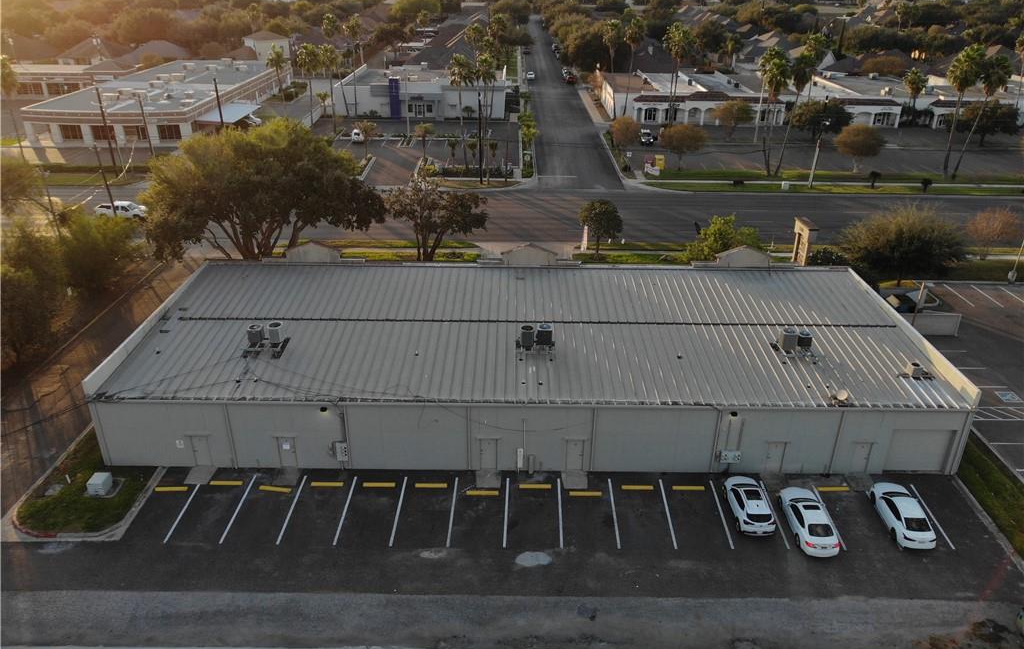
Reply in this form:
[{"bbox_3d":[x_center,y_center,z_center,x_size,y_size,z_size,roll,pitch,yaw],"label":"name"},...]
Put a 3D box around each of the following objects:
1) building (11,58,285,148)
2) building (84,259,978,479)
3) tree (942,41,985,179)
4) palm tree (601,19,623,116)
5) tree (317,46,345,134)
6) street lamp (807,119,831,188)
[{"bbox_3d":[-60.958,-43.434,134.299,27.000,6.200,58.000,1,27,0],"label":"building"},{"bbox_3d":[1.072,1.497,46.765,47.929,6.200,17.600,1,27,0],"label":"building"},{"bbox_3d":[59.004,-27.587,92.799,5.613,16.852,4.600,0,27,0],"label":"tree"},{"bbox_3d":[17.502,-44.269,124.009,3.400,16.380,3.400,0,27,0],"label":"palm tree"},{"bbox_3d":[-28.400,-36.889,111.727,4.090,13.669,4.000,0,27,0],"label":"tree"},{"bbox_3d":[39.724,-21.685,91.217,0.550,8.800,2.000,1,27,0],"label":"street lamp"}]

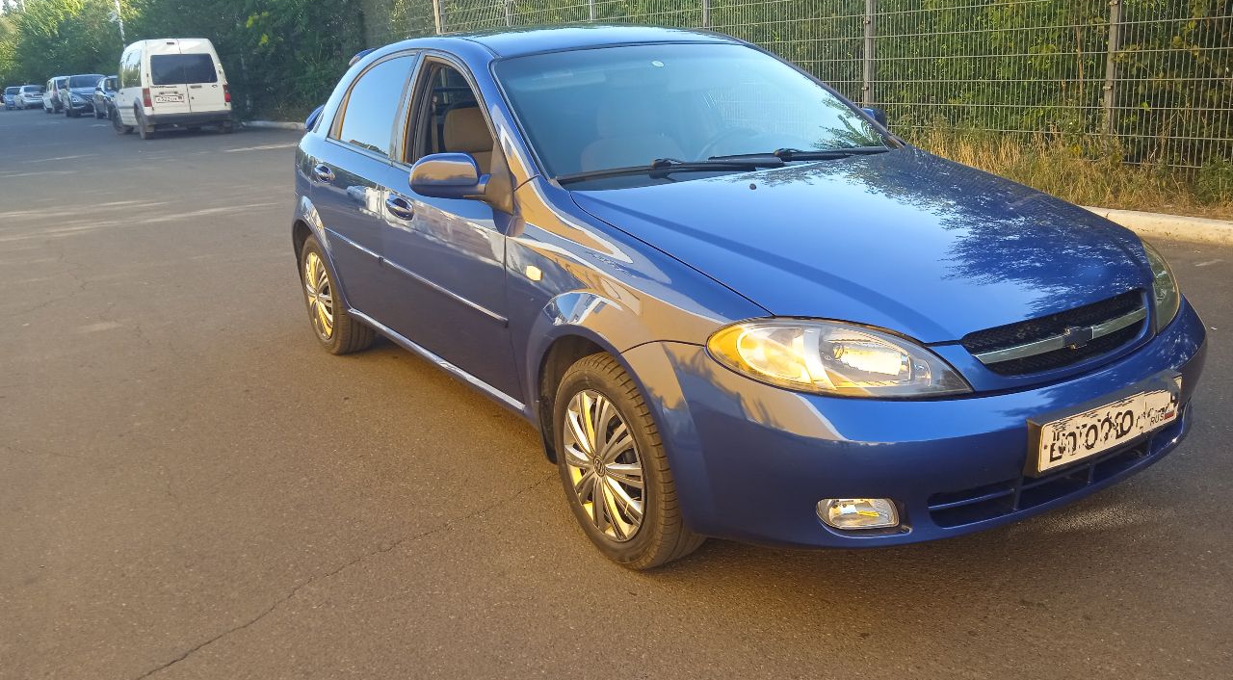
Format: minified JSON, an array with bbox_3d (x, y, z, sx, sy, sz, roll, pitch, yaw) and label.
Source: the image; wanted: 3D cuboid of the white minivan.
[{"bbox_3d":[-10.078,-5.598,22.300,1.790,1.970,4.500,-13,19,-33],"label":"white minivan"}]

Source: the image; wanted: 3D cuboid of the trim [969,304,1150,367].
[{"bbox_3d":[1.062,-0.012,2.321,0.650,0.060,0.050,-12,18,-30],"label":"trim"}]

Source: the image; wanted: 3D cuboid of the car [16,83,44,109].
[{"bbox_3d":[-36.229,-15.149,61.854,1.720,1.470,4.400,-13,19,-33],"label":"car"}]

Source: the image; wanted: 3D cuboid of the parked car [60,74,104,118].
[{"bbox_3d":[-21.348,-9.937,40.517,1.800,1.620,4.400,-13,19,-33],"label":"parked car"}]

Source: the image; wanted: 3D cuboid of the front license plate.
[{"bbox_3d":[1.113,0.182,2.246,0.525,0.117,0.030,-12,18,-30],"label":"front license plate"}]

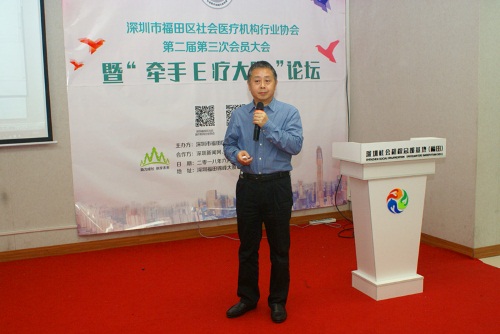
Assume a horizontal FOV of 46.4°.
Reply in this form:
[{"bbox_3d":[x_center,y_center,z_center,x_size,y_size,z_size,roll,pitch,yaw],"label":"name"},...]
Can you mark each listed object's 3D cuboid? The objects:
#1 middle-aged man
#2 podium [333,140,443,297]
[{"bbox_3d":[0.078,0.165,3.882,0.540,1.700,0.420,1,8,15],"label":"middle-aged man"},{"bbox_3d":[1.028,0.359,4.355,0.712,1.152,0.398,-4,8,-21],"label":"podium"}]

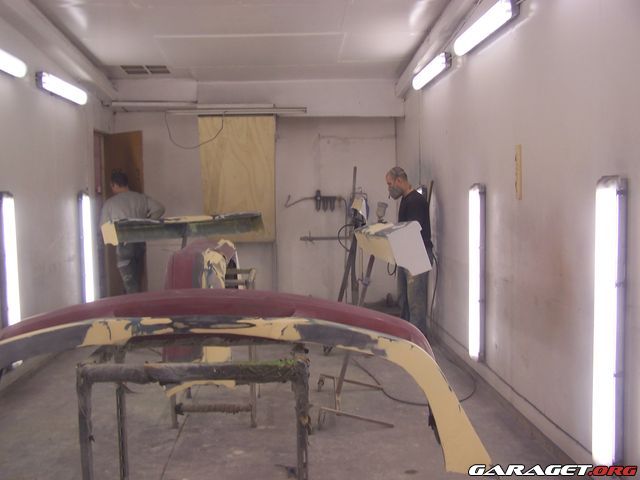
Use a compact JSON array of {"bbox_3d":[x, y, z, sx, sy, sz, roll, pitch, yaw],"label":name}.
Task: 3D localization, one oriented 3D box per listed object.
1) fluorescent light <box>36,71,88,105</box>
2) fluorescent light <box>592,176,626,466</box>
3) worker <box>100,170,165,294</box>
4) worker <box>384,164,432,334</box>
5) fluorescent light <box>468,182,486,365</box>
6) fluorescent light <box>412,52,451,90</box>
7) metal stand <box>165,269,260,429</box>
[{"bbox_3d":[-2.353,-1.390,6.510,0.095,0.130,1.275,-1,4,-3],"label":"fluorescent light"},{"bbox_3d":[1.240,0.372,3.016,0.095,1.275,0.130,-1,4,-3],"label":"fluorescent light"},{"bbox_3d":[-1.944,0.088,7.283,0.620,1.640,0.450,-2,4,-20],"label":"worker"},{"bbox_3d":[0.825,0.110,6.593,0.500,1.620,0.520,-1,4,-3],"label":"worker"},{"bbox_3d":[1.136,0.243,5.060,0.095,1.275,0.130,-1,4,-3],"label":"fluorescent light"},{"bbox_3d":[1.030,-1.547,6.532,0.095,0.130,1.275,-1,4,-3],"label":"fluorescent light"},{"bbox_3d":[-0.638,0.647,4.387,0.520,0.880,0.640,-1,4,-3],"label":"metal stand"}]

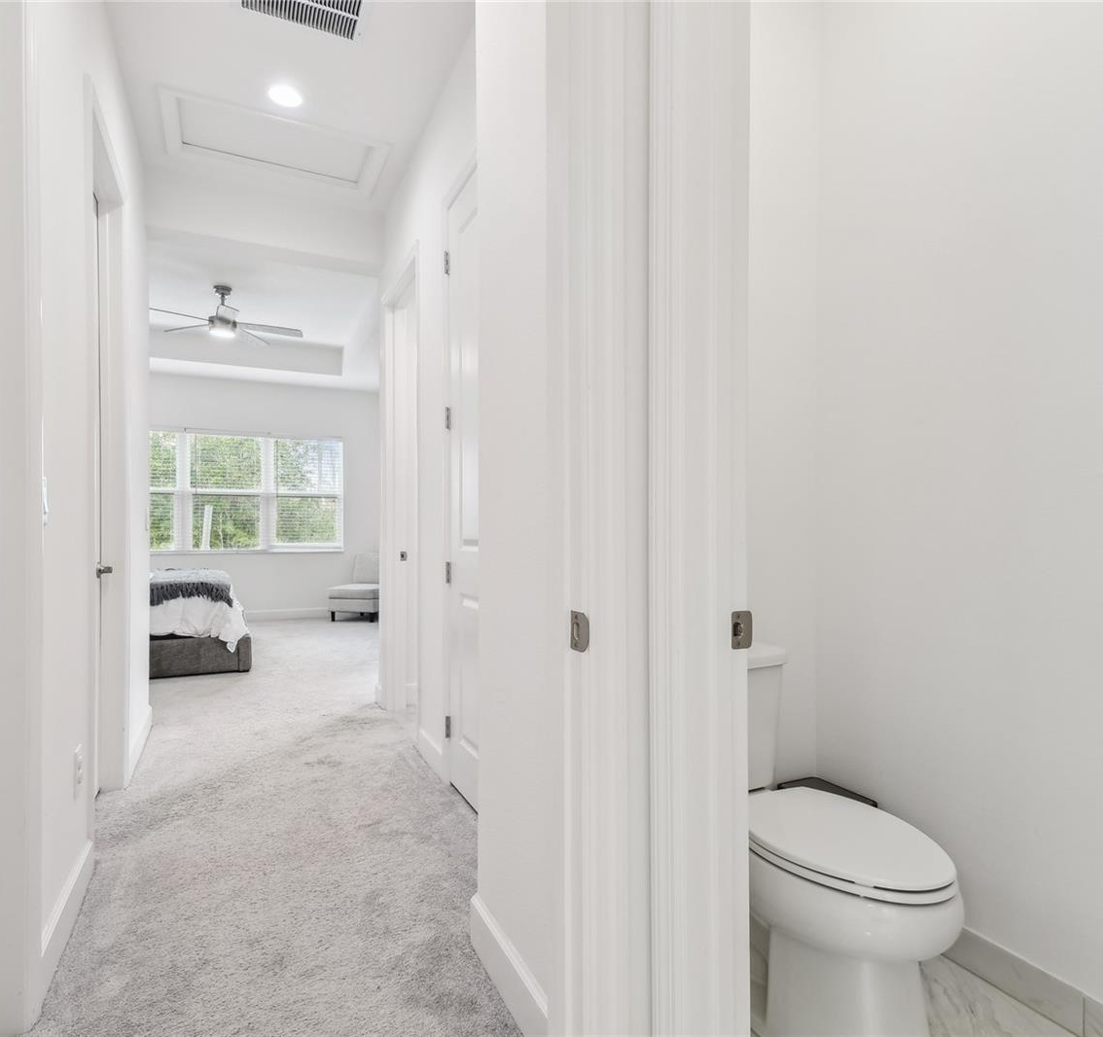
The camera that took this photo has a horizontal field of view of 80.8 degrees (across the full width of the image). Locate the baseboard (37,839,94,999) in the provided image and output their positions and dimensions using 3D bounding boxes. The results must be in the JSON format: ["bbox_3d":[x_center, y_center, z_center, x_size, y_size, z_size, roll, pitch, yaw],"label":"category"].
[{"bbox_3d":[-1.335,1.078,1.797,0.016,0.122,0.670,0,0,-27],"label":"baseboard"}]

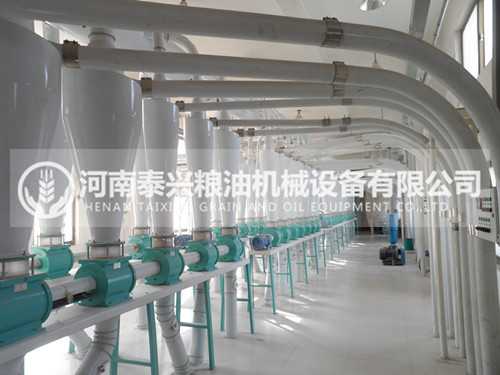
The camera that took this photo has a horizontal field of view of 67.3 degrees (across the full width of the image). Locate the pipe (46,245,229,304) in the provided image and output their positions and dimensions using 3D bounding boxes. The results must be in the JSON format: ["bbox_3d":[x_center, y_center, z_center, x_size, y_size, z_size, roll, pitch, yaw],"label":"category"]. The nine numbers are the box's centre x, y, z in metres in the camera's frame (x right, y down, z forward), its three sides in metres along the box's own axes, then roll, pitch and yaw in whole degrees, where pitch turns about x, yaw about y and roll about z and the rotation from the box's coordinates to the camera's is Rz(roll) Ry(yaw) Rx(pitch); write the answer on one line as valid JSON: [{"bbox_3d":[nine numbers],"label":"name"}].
[{"bbox_3d":[-0.792,0.729,3.543,0.105,0.105,2.650,-3,-3,21],"label":"pipe"}]

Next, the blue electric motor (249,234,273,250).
[{"bbox_3d":[0.180,0.872,5.957,0.215,0.235,0.420,-3,-3,21],"label":"blue electric motor"}]

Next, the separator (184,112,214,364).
[{"bbox_3d":[-0.525,0.468,4.038,0.320,2.696,0.320,-2,-4,0],"label":"separator"}]

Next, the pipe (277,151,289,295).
[{"bbox_3d":[0.606,0.635,7.080,0.220,2.668,0.220,-3,-4,20],"label":"pipe"}]

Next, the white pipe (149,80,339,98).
[{"bbox_3d":[-0.049,-0.822,3.153,1.570,0.133,0.133,-1,-3,-6],"label":"white pipe"}]

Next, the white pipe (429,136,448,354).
[{"bbox_3d":[1.966,0.611,3.916,0.064,2.246,0.064,-3,-4,20],"label":"white pipe"}]

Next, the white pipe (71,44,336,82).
[{"bbox_3d":[-0.244,-0.850,2.628,1.841,0.135,0.135,-1,-3,-14],"label":"white pipe"}]

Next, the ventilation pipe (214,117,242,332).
[{"bbox_3d":[-0.256,0.433,4.772,0.320,2.840,0.320,-2,-4,0],"label":"ventilation pipe"}]

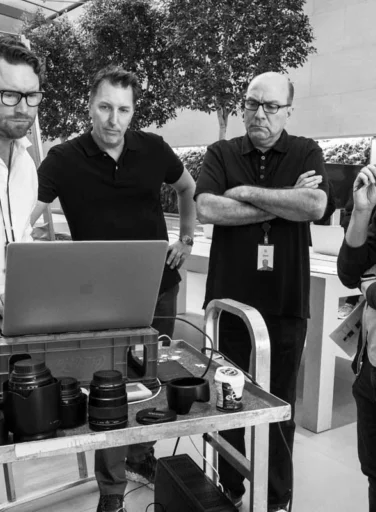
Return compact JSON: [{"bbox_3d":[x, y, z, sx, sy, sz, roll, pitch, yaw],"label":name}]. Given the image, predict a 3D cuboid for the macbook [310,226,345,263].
[{"bbox_3d":[1.189,-0.120,4.752,0.312,0.232,0.342,-3,7,-37],"label":"macbook"}]

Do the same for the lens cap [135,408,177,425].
[{"bbox_3d":[-0.063,0.327,1.218,0.083,0.009,0.083,1,6,0],"label":"lens cap"}]

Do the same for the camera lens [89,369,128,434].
[{"bbox_3d":[-0.156,0.283,1.175,0.076,0.101,0.076,1,6,0],"label":"camera lens"}]

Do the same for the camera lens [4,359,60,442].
[{"bbox_3d":[-0.285,0.266,1.099,0.101,0.141,0.101,-1,6,-23],"label":"camera lens"}]

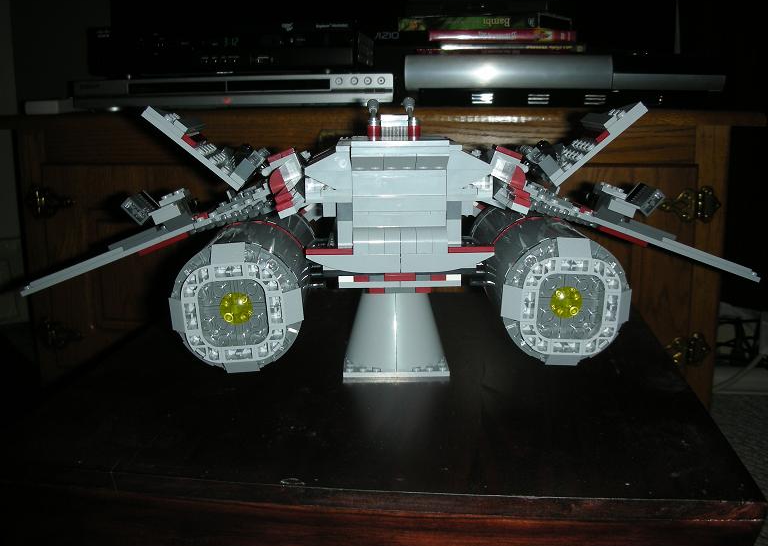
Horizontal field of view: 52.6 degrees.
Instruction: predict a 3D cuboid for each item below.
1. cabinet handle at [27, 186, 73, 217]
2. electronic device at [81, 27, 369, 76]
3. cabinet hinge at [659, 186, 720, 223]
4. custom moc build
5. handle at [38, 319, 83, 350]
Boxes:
[{"bbox_3d":[-0.420,-0.088,0.970,0.064,0.040,0.013,1,13,6],"label":"cabinet handle"},{"bbox_3d":[-0.204,-0.342,1.203,0.380,0.070,0.320,1,13,8],"label":"electronic device"},{"bbox_3d":[0.350,-0.077,0.884,0.069,0.044,0.013,1,13,6],"label":"cabinet hinge"},{"bbox_3d":[0.002,-0.035,0.535,0.405,0.165,0.350,-1,13,-3],"label":"custom moc build"},{"bbox_3d":[-0.424,0.082,1.010,0.064,0.041,0.013,1,13,6],"label":"handle"}]

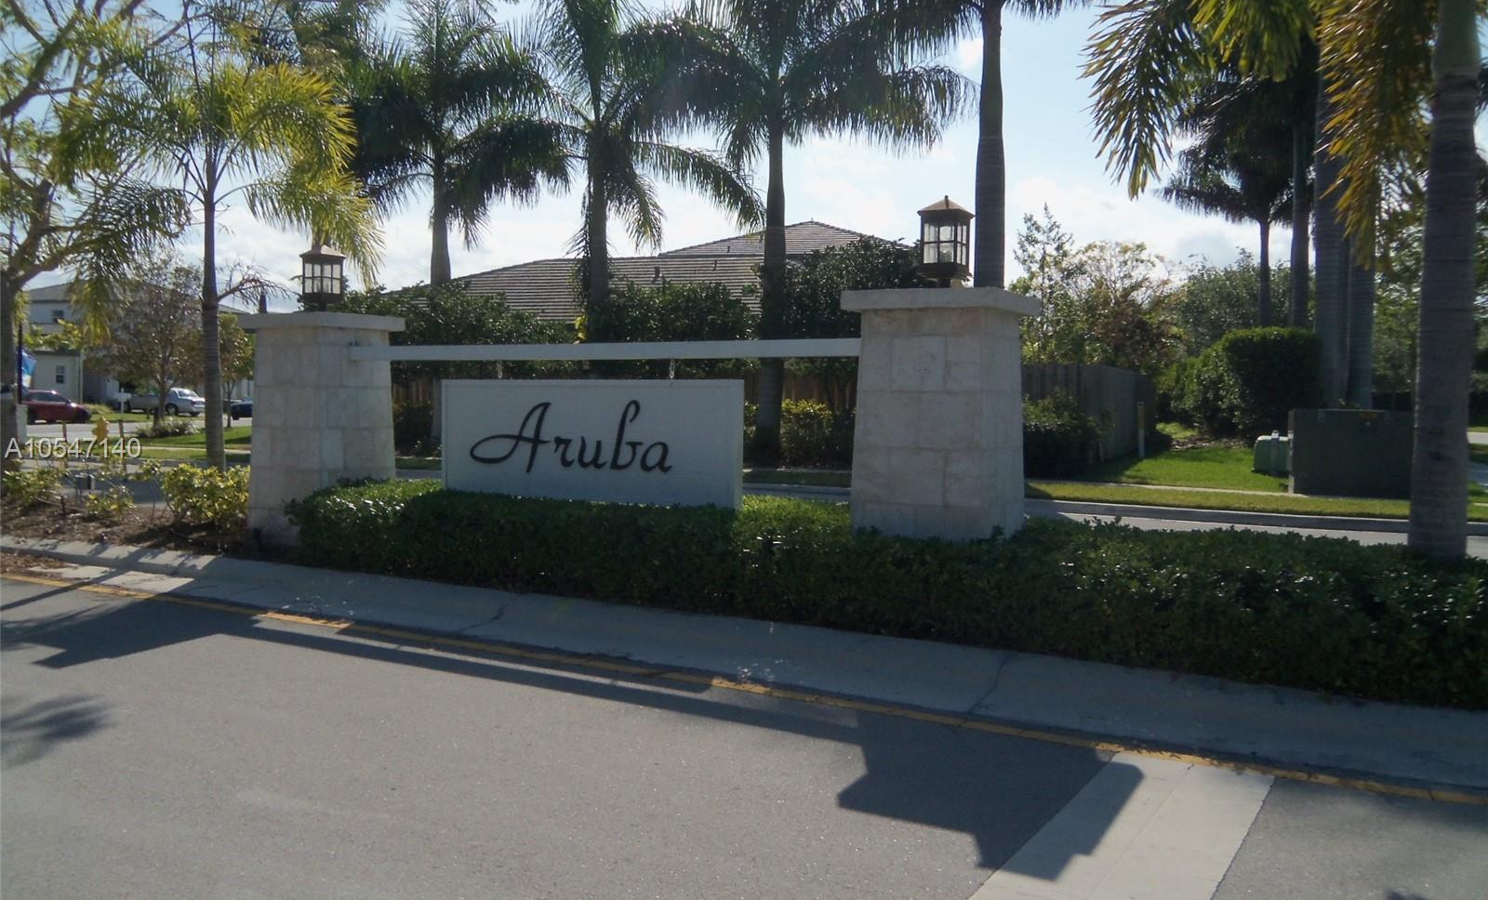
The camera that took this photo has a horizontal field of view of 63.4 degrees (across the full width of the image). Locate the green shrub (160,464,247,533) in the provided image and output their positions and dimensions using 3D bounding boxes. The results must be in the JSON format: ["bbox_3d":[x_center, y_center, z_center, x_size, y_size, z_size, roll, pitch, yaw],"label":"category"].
[{"bbox_3d":[-5.096,0.448,11.433,0.900,0.620,0.800,-1,3,-24],"label":"green shrub"}]

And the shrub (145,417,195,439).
[{"bbox_3d":[-16.449,-0.642,34.512,1.500,0.617,1.200,-1,3,-25],"label":"shrub"}]

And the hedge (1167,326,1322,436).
[{"bbox_3d":[14.766,-1.951,35.241,4.300,3.285,2.600,2,3,30],"label":"hedge"}]

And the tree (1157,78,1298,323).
[{"bbox_3d":[15.402,-5.733,36.262,5.700,10.753,5.700,1,3,0],"label":"tree"}]

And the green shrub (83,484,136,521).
[{"bbox_3d":[-6.342,0.517,12.037,0.520,0.350,0.450,-1,3,-28],"label":"green shrub"}]

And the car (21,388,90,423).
[{"bbox_3d":[-29.958,-1.879,50.265,1.820,1.460,4.500,3,3,38],"label":"car"}]

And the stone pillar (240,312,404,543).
[{"bbox_3d":[-3.377,-0.183,9.696,0.891,1.774,0.891,2,3,30],"label":"stone pillar"}]

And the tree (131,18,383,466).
[{"bbox_3d":[-5.056,-1.859,12.331,2.600,4.986,2.500,-1,3,-22],"label":"tree"}]

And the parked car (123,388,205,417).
[{"bbox_3d":[-30.994,-2.648,64.961,5.100,1.580,1.870,2,3,30],"label":"parked car"}]

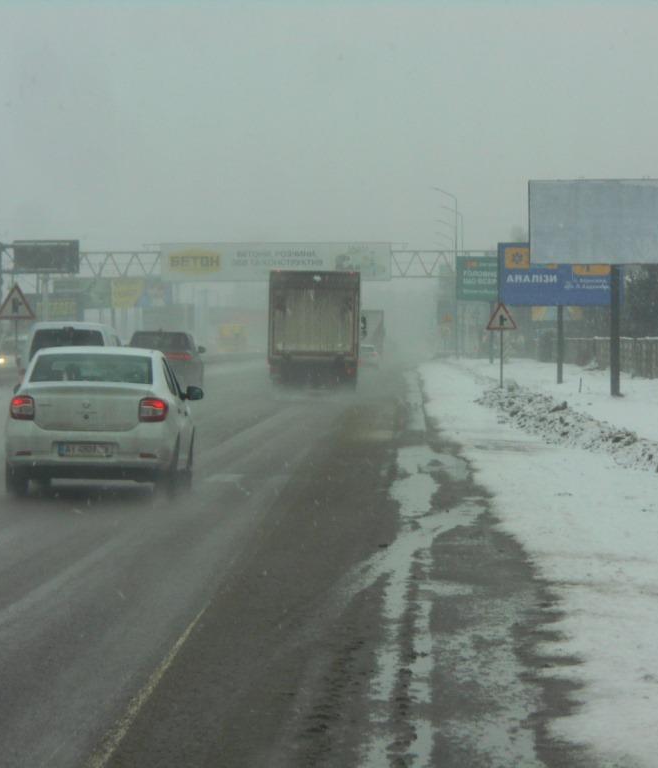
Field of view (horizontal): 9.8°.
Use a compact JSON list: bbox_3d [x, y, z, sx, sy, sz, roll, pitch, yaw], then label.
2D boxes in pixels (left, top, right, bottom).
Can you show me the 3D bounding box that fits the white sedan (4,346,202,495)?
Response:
[{"bbox_3d":[-2.400,0.355,41.500,1.740,1.510,4.350,1,1,1],"label":"white sedan"}]

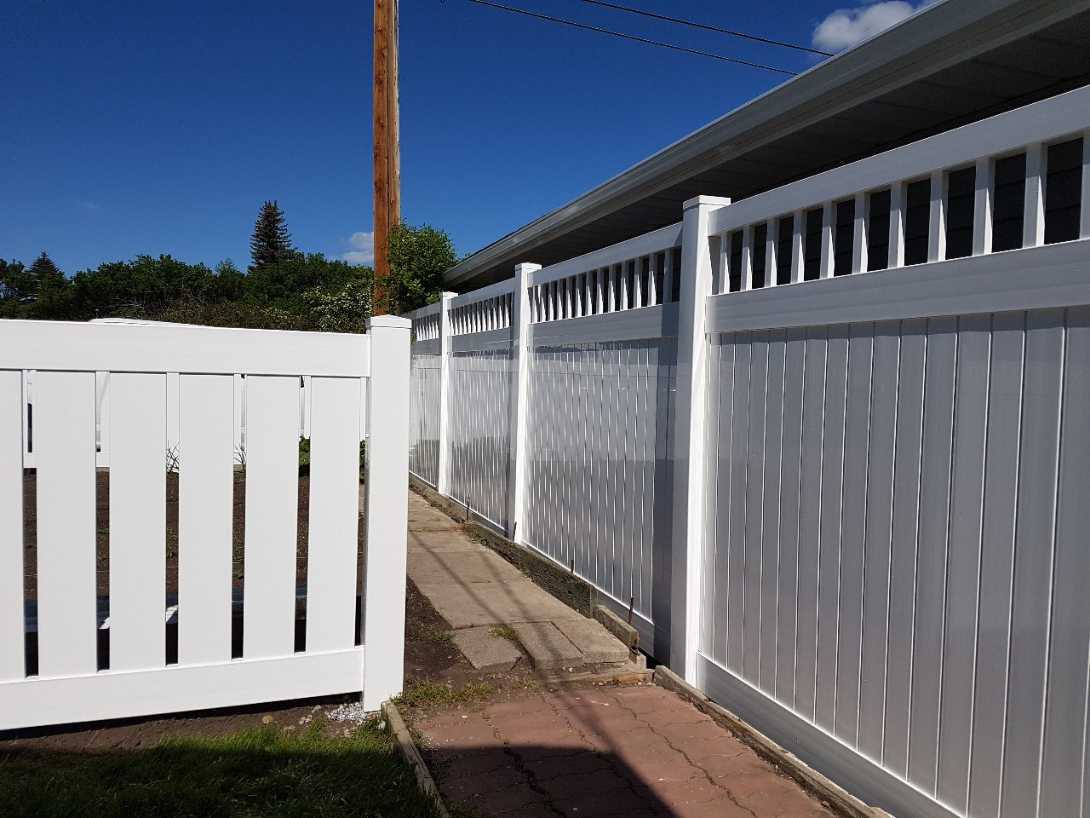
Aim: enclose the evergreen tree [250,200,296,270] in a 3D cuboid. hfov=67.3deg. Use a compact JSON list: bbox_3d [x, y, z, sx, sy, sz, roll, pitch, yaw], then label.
[{"bbox_3d":[-18.818,-8.040,56.287,4.600,12.480,4.600,0,3,-19],"label":"evergreen tree"}]

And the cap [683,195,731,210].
[{"bbox_3d":[0.627,-0.804,3.183,0.133,0.042,0.133,0,3,-20],"label":"cap"}]

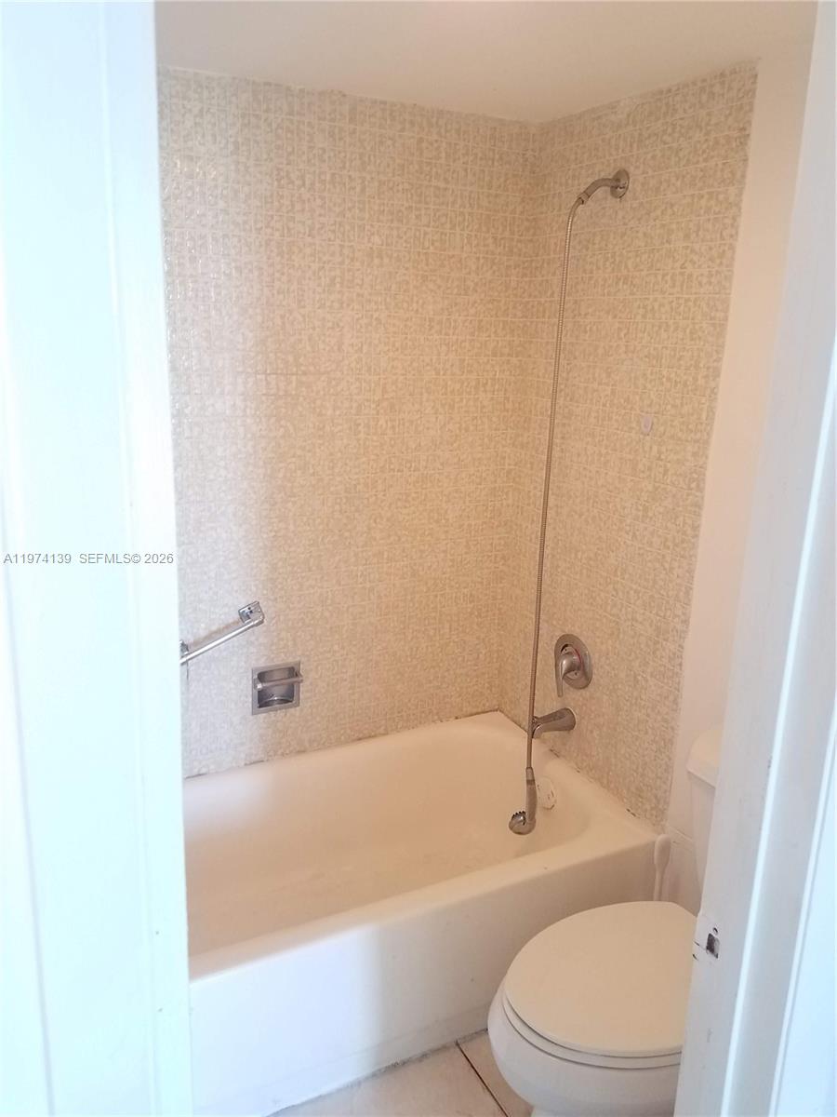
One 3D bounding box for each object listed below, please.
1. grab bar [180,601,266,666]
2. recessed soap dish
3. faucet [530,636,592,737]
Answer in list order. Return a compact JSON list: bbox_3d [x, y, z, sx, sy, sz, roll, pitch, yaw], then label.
[{"bbox_3d":[-0.541,0.211,2.269,0.288,0.046,0.078,-28,26,-18],"label":"grab bar"},{"bbox_3d":[-0.411,0.375,2.430,0.140,0.139,0.080,-6,17,-26],"label":"recessed soap dish"},{"bbox_3d":[0.386,0.372,2.417,0.137,0.297,0.166,-6,17,-26],"label":"faucet"}]

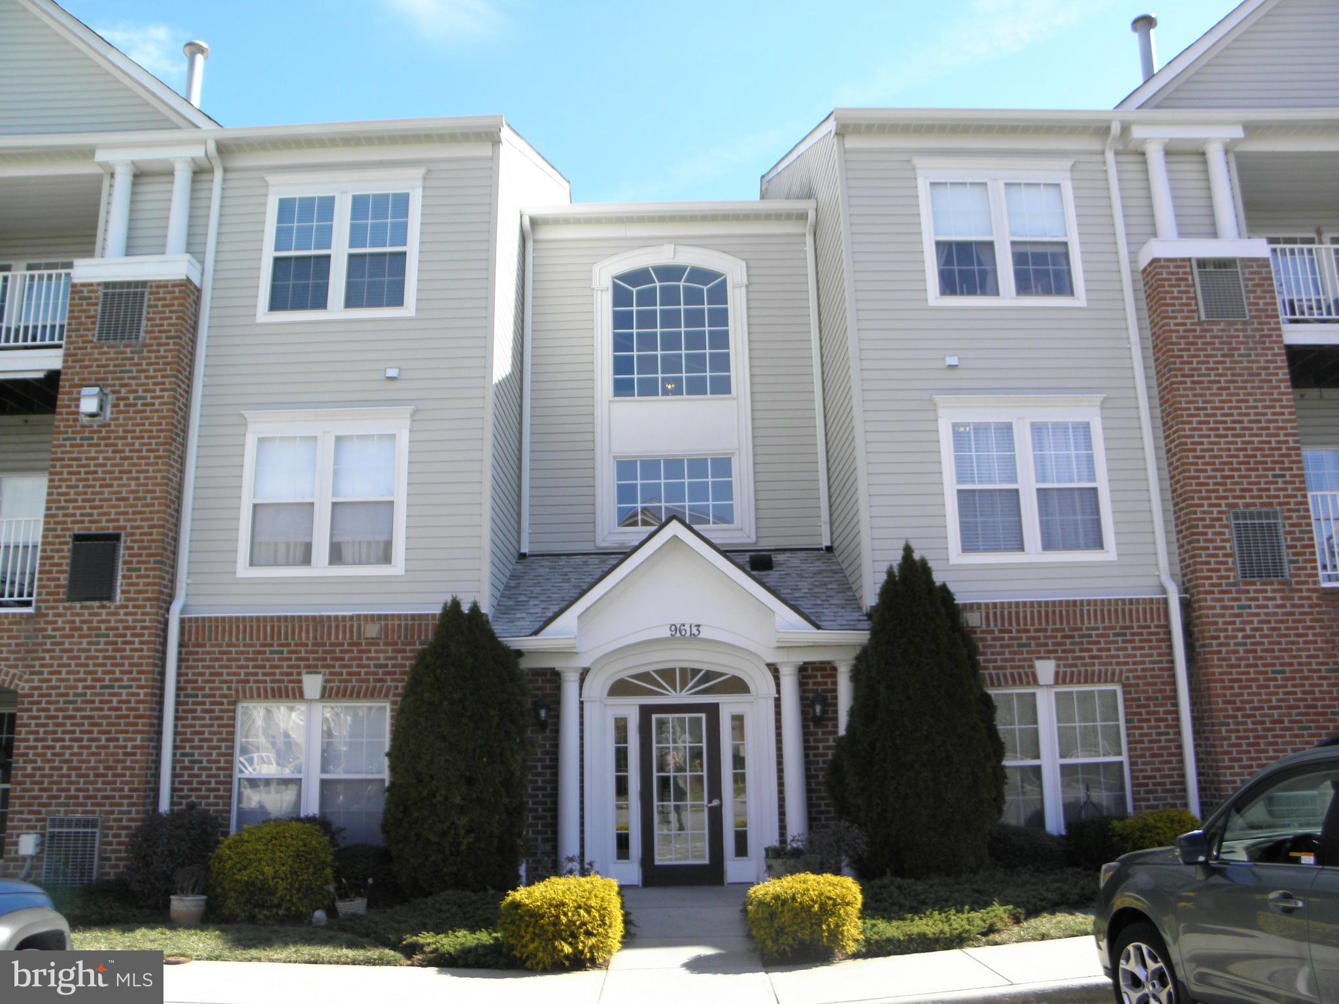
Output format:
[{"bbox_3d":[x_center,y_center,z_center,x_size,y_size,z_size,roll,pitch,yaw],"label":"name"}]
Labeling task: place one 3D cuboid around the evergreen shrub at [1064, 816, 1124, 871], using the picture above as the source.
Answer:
[{"bbox_3d":[4.324,3.493,10.877,0.780,0.700,0.750,-1,-13,0],"label":"evergreen shrub"}]

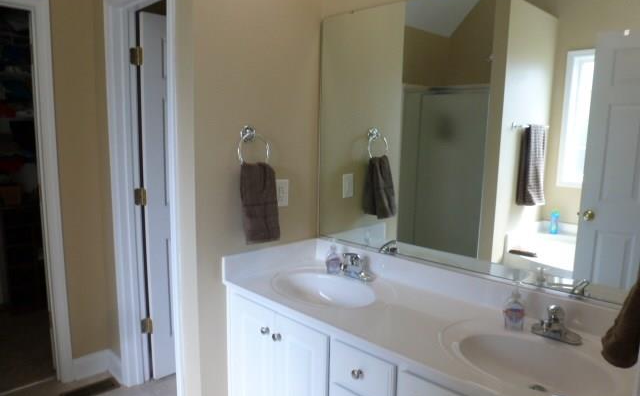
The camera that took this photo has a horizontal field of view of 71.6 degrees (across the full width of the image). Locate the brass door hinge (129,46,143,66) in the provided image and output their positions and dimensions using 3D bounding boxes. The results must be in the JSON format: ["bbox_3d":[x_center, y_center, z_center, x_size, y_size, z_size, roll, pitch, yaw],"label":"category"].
[{"bbox_3d":[-0.944,-0.734,2.285,0.038,0.090,0.048,9,11,44],"label":"brass door hinge"}]

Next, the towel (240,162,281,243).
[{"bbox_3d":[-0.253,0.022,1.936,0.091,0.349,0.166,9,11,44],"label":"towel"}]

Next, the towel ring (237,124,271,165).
[{"bbox_3d":[-0.286,-0.219,1.900,0.061,0.181,0.167,9,11,44],"label":"towel ring"}]

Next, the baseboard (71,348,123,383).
[{"bbox_3d":[-1.256,0.981,2.499,0.192,0.141,0.192,9,11,44],"label":"baseboard"}]

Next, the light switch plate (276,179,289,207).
[{"bbox_3d":[-0.167,-0.021,2.091,0.010,0.125,0.076,9,11,44],"label":"light switch plate"}]

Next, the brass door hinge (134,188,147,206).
[{"bbox_3d":[-0.958,0.001,2.385,0.038,0.089,0.048,9,11,44],"label":"brass door hinge"}]

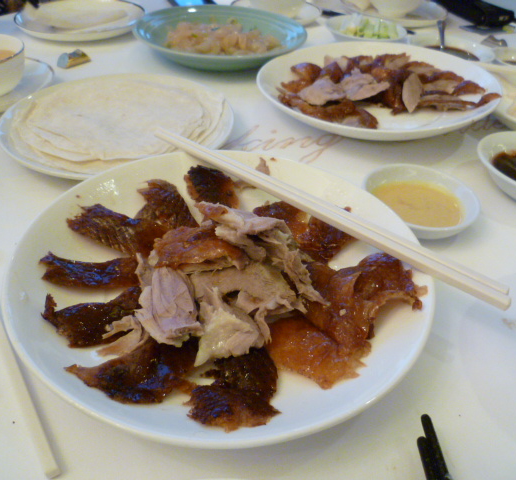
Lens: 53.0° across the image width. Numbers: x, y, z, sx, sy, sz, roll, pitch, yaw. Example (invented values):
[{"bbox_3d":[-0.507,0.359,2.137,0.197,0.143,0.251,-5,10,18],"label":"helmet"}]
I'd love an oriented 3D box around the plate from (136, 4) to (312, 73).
[{"bbox_3d":[-0.047,-0.257,0.667,0.215,0.034,0.215,2,38,-2],"label":"plate"}]

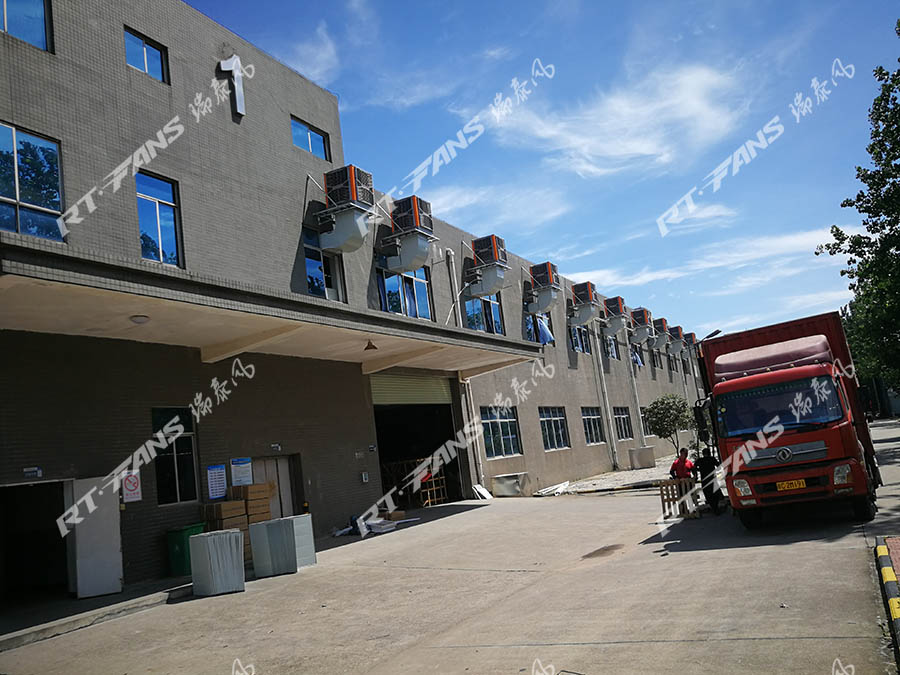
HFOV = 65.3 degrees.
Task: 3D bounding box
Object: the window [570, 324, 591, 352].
[{"bbox_3d":[7.278,-0.135,39.651,0.180,1.970,3.380,-12,-11,28],"label":"window"}]

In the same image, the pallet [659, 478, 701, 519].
[{"bbox_3d":[5.537,3.915,17.059,0.920,0.877,0.160,-10,-10,18],"label":"pallet"}]

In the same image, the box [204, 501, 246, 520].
[{"bbox_3d":[-4.959,3.833,15.510,0.524,0.322,0.670,-13,-11,28],"label":"box"}]

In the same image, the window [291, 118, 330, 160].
[{"bbox_3d":[-4.507,-6.387,22.767,0.150,1.018,1.863,-13,-11,28],"label":"window"}]

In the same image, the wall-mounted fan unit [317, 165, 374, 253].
[{"bbox_3d":[-3.023,-3.672,20.930,1.330,2.362,1.100,-12,-11,28],"label":"wall-mounted fan unit"}]

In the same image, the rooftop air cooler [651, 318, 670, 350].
[{"bbox_3d":[16.405,-0.278,55.026,1.310,2.190,1.120,-12,-11,28],"label":"rooftop air cooler"}]

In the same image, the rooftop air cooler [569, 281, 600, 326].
[{"bbox_3d":[7.502,-1.849,39.142,1.310,2.190,1.120,-12,-11,28],"label":"rooftop air cooler"}]

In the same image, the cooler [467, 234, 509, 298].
[{"bbox_3d":[1.779,-3.078,30.808,1.260,2.397,1.065,-13,-11,28],"label":"cooler"}]

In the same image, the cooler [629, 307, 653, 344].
[{"bbox_3d":[14.308,-0.807,52.362,1.260,2.301,1.065,-13,-11,28],"label":"cooler"}]

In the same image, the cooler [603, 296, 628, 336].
[{"bbox_3d":[11.077,-1.381,46.799,1.260,2.283,1.065,-13,-11,28],"label":"cooler"}]

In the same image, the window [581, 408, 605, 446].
[{"bbox_3d":[8.391,5.170,41.151,0.150,2.124,3.484,-13,-11,28],"label":"window"}]

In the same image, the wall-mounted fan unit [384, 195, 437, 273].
[{"bbox_3d":[-1.348,-3.385,23.931,1.330,2.384,1.100,-12,-11,28],"label":"wall-mounted fan unit"}]

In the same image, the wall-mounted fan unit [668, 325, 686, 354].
[{"bbox_3d":[19.373,0.246,60.321,1.310,2.190,1.120,-12,-11,28],"label":"wall-mounted fan unit"}]

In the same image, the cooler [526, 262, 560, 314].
[{"bbox_3d":[4.913,-2.501,36.196,1.260,2.320,1.065,-13,-11,28],"label":"cooler"}]

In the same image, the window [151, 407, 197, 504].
[{"bbox_3d":[-5.848,2.506,14.889,0.140,2.031,1.051,-12,-11,28],"label":"window"}]

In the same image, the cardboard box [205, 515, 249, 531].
[{"bbox_3d":[-4.543,3.823,14.296,0.460,0.290,0.640,-12,-11,28],"label":"cardboard box"}]

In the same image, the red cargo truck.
[{"bbox_3d":[7.683,1.806,15.704,2.511,3.665,9.000,-12,-11,28],"label":"red cargo truck"}]

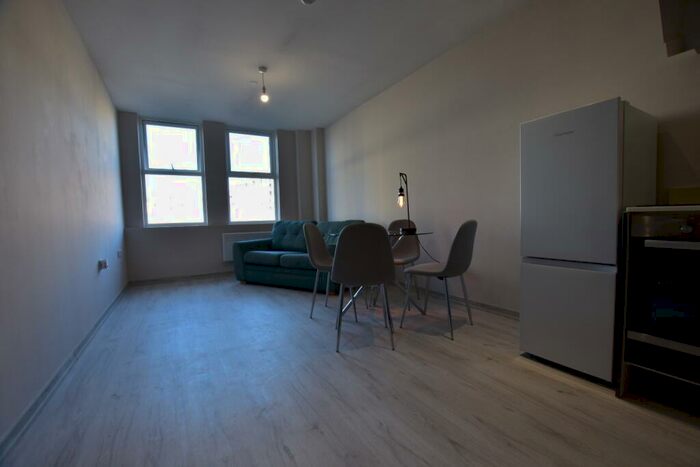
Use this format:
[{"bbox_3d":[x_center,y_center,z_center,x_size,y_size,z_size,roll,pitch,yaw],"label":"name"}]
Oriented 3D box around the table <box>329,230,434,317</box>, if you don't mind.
[{"bbox_3d":[0.291,0.379,2.631,0.820,0.750,0.820,-1,3,0],"label":"table"}]

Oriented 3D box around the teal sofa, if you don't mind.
[{"bbox_3d":[-0.700,0.266,4.178,1.760,0.857,0.866,0,4,29],"label":"teal sofa"}]

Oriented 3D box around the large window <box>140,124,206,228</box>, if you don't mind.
[{"bbox_3d":[-2.799,-0.934,4.689,0.862,1.623,0.100,-3,4,-31],"label":"large window"}]

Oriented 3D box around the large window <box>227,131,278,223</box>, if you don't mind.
[{"bbox_3d":[-1.749,-1.007,5.320,0.880,1.623,0.100,-3,4,-31],"label":"large window"}]

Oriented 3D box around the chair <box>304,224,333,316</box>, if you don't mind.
[{"bbox_3d":[-0.118,0.329,2.733,0.510,0.864,0.440,0,3,18],"label":"chair"}]

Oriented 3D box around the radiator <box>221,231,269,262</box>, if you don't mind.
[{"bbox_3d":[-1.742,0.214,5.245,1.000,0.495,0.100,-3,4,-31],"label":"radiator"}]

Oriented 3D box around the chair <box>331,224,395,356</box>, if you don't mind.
[{"bbox_3d":[0.093,0.358,2.133,0.440,0.864,0.510,-2,3,-2],"label":"chair"}]

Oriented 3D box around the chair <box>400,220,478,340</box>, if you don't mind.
[{"bbox_3d":[0.722,0.329,2.353,0.510,0.864,0.440,1,4,40],"label":"chair"}]

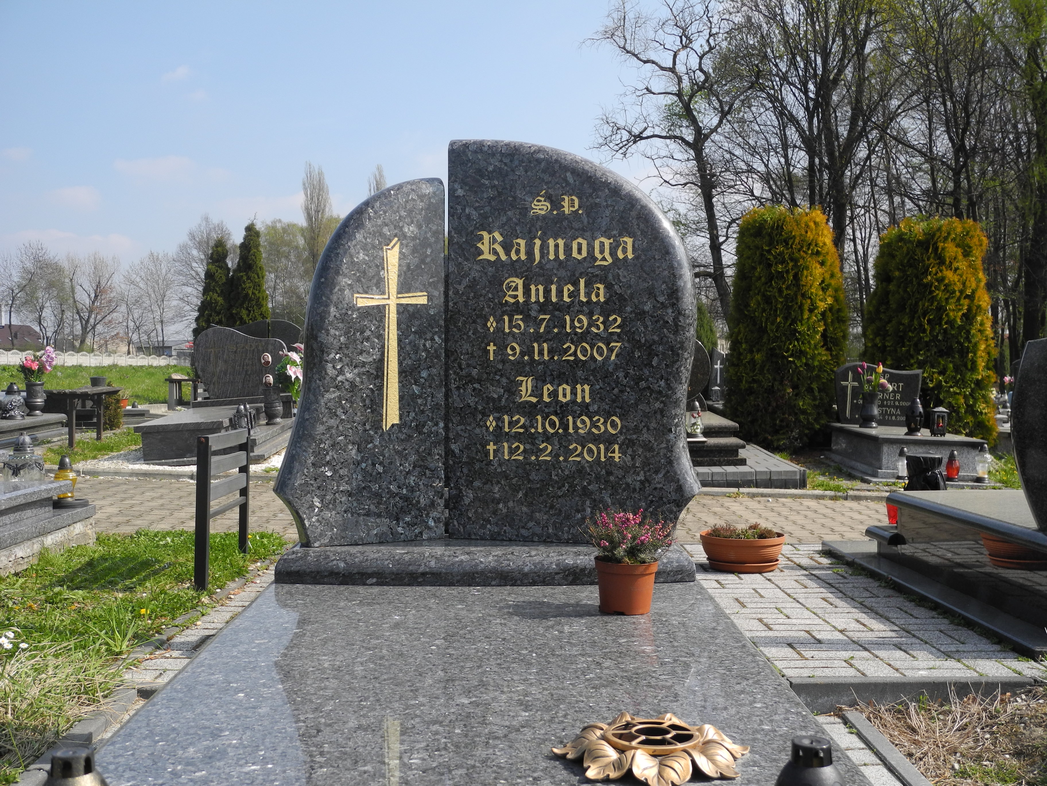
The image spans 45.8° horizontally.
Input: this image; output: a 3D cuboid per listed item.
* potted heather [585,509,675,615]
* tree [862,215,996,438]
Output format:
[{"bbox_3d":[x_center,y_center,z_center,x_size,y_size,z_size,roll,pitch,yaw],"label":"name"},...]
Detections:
[{"bbox_3d":[0.287,0.449,3.372,0.240,0.275,0.235,0,1,-1],"label":"potted heather"},{"bbox_3d":[4.369,-0.627,13.300,1.410,2.550,1.300,0,1,0],"label":"tree"}]

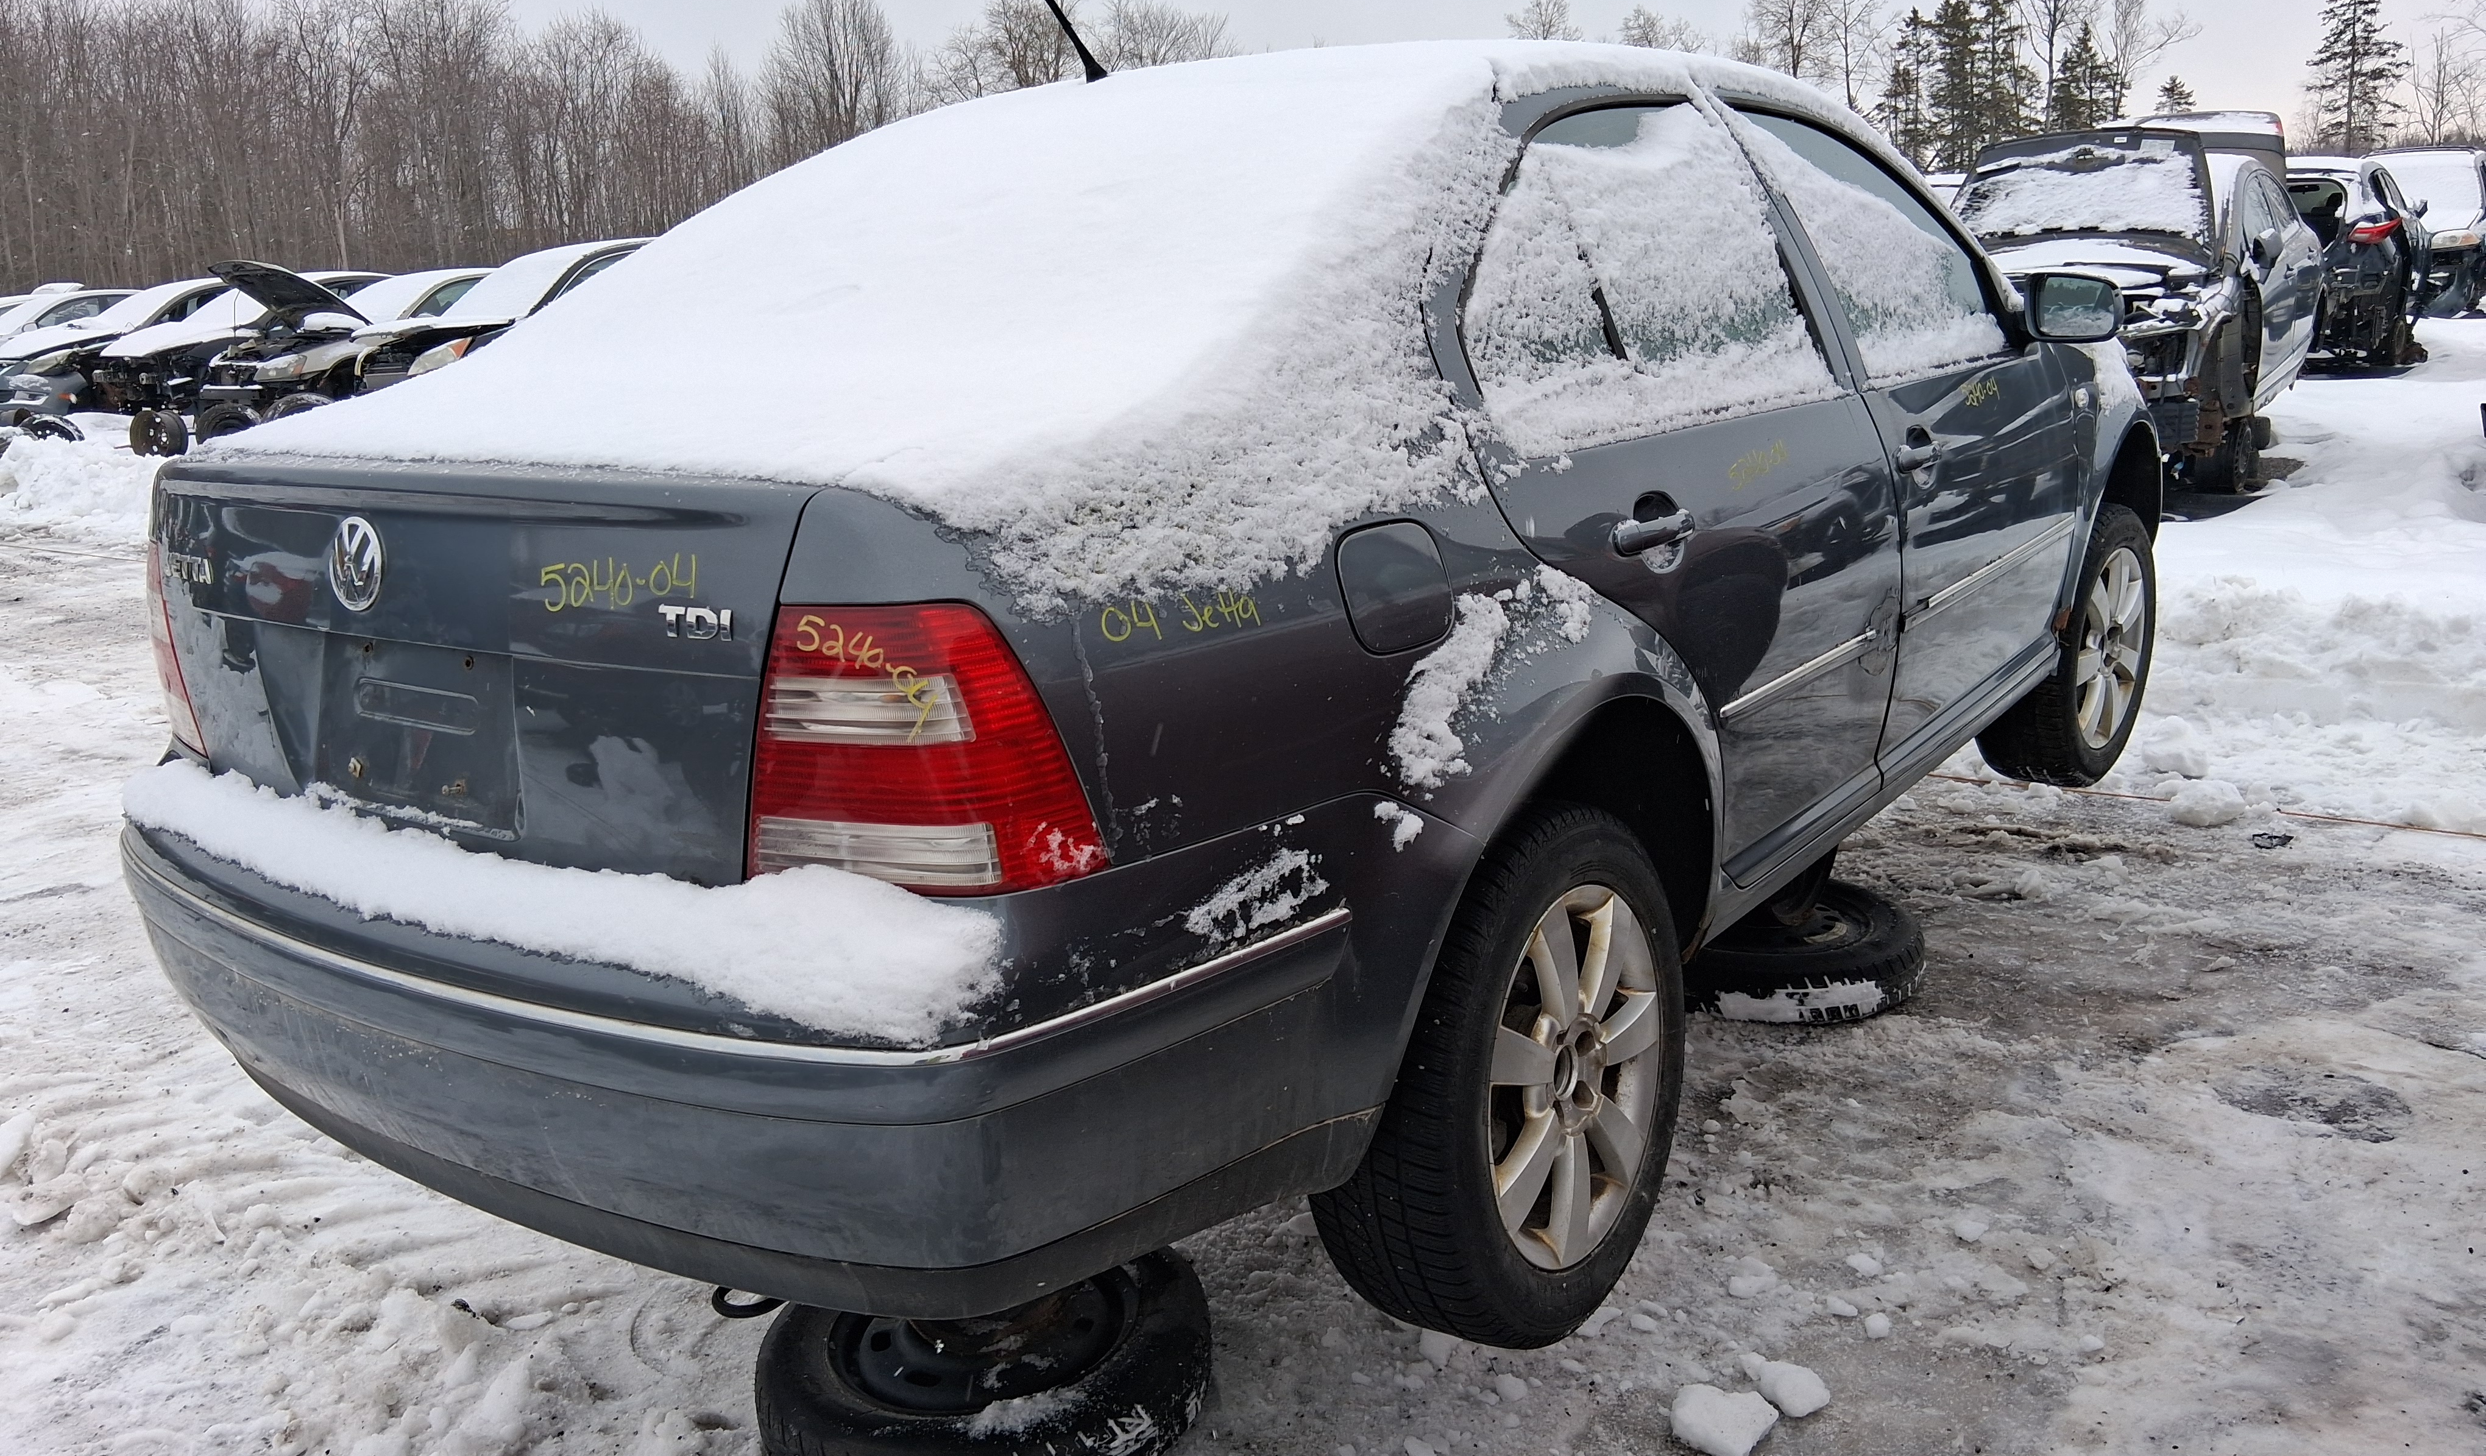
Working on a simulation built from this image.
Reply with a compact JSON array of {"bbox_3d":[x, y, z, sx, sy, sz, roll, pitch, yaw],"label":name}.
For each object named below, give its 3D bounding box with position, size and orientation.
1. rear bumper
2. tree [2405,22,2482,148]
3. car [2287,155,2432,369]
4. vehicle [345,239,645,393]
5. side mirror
[{"bbox_3d":[-0.677,0.201,2.076,1.710,0.390,0.720,7,17,36],"label":"rear bumper"},{"bbox_3d":[41.783,-20.432,65.000,3.000,7.920,3.000,-3,13,0],"label":"tree"},{"bbox_3d":[10.100,-4.487,17.600,1.820,1.680,4.500,7,17,35],"label":"car"},{"bbox_3d":[-5.820,-3.711,17.350,1.780,1.580,4.500,4,15,29],"label":"vehicle"},{"bbox_3d":[1.533,-0.778,3.438,0.180,0.135,0.115,9,18,42],"label":"side mirror"}]

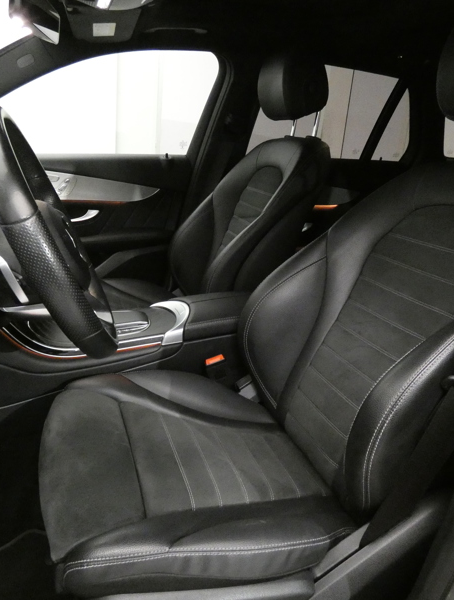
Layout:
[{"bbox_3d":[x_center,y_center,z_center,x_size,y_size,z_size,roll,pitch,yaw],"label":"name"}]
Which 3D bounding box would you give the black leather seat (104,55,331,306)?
[{"bbox_3d":[-0.110,-0.270,1.450,0.850,0.990,0.540,-2,21,-20],"label":"black leather seat"}]

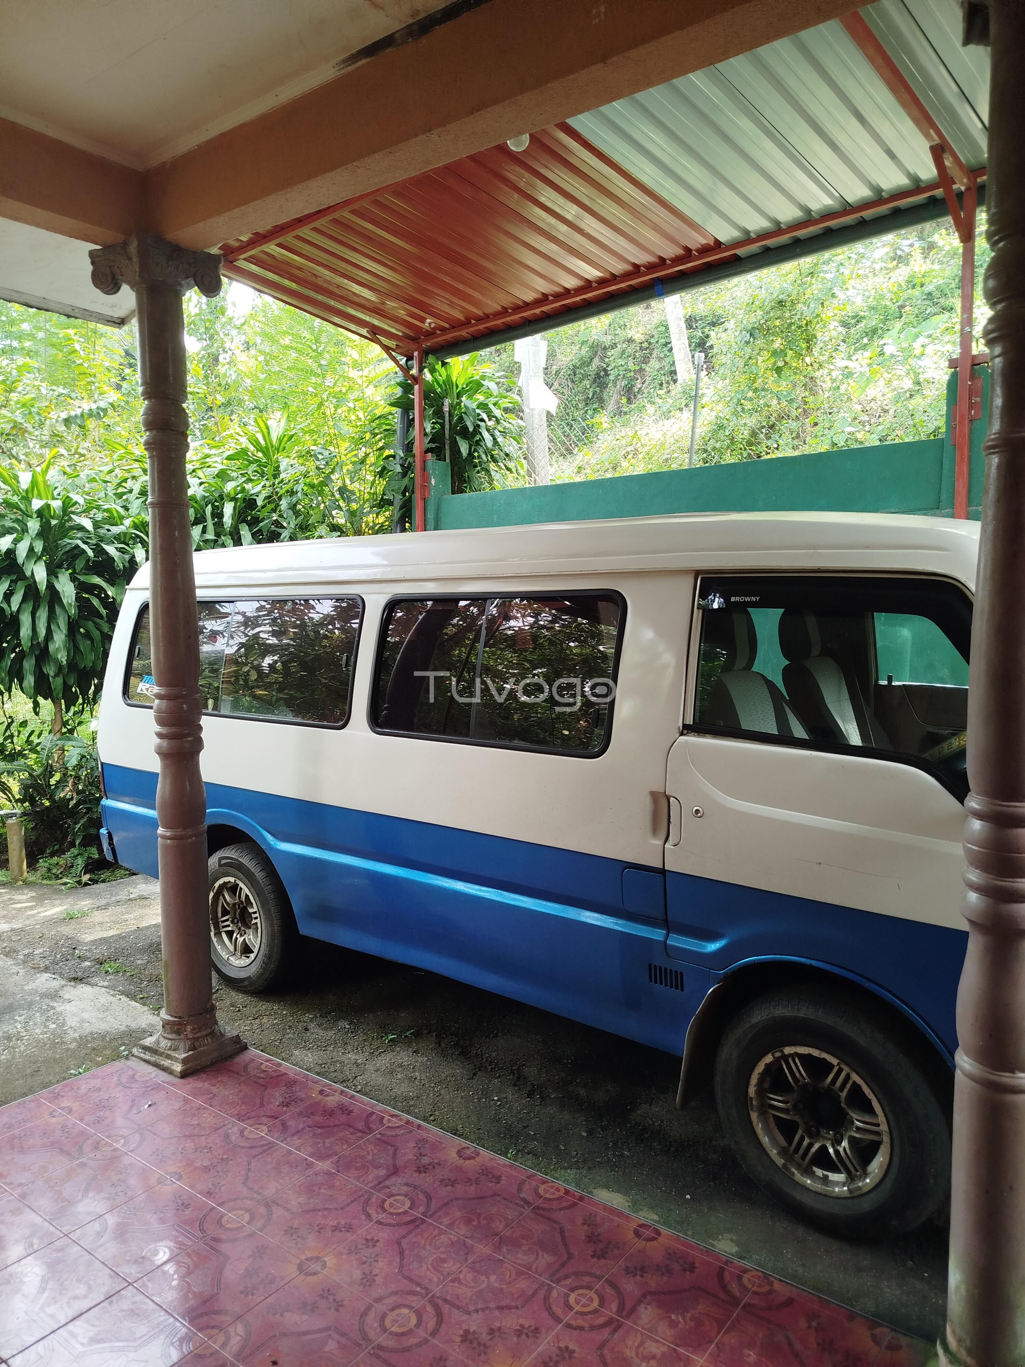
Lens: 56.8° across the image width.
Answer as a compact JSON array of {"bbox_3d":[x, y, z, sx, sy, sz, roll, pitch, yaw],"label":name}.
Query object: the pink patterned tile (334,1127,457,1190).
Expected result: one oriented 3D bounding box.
[{"bbox_3d":[-0.341,1.399,2.773,0.300,0.010,0.300,3,5,37],"label":"pink patterned tile"}]

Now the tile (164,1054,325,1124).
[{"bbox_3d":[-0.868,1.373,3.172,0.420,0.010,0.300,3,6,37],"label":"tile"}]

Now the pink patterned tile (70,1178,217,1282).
[{"bbox_3d":[-0.940,1.428,2.479,0.300,0.010,0.300,3,6,37],"label":"pink patterned tile"}]

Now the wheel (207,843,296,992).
[{"bbox_3d":[-1.167,1.043,4.228,0.640,0.640,0.200,3,5,38],"label":"wheel"}]

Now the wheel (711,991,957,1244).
[{"bbox_3d":[0.873,1.171,2.614,0.640,0.640,0.200,3,6,41],"label":"wheel"}]

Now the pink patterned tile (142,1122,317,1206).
[{"bbox_3d":[-0.759,1.406,2.717,0.300,0.010,0.300,3,6,37],"label":"pink patterned tile"}]

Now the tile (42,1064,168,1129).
[{"bbox_3d":[-1.311,1.377,3.130,0.300,0.010,0.300,3,5,37],"label":"tile"}]

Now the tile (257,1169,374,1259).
[{"bbox_3d":[-0.520,1.418,2.536,0.300,0.010,0.300,3,6,37],"label":"tile"}]

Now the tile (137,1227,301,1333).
[{"bbox_3d":[-0.702,1.440,2.298,0.300,0.010,0.300,3,6,37],"label":"tile"}]

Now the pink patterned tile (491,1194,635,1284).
[{"bbox_3d":[0.139,1.421,2.412,0.300,0.010,0.300,3,6,37],"label":"pink patterned tile"}]

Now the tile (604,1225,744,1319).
[{"bbox_3d":[0.397,1.436,2.261,0.300,0.010,0.300,3,6,37],"label":"tile"}]

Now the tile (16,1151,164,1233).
[{"bbox_3d":[-1.180,1.412,2.657,0.300,0.010,0.300,3,5,37],"label":"tile"}]

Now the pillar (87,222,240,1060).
[{"bbox_3d":[-1.198,-0.060,3.348,0.315,2.820,0.315,3,6,37],"label":"pillar"}]

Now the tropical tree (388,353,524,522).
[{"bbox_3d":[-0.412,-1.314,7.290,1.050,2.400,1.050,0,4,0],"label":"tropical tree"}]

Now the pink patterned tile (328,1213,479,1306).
[{"bbox_3d":[-0.281,1.432,2.358,0.300,0.010,0.300,3,6,37],"label":"pink patterned tile"}]

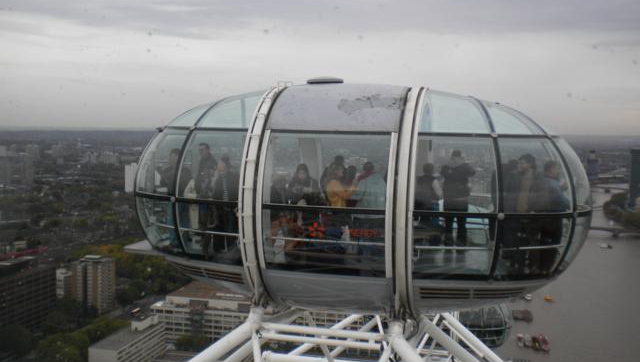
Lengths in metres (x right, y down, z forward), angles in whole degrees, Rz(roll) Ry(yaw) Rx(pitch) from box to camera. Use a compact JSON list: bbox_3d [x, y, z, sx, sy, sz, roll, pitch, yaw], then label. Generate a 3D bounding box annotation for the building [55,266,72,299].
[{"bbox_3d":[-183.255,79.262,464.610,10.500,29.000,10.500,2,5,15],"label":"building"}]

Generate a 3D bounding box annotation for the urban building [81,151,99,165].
[{"bbox_3d":[-798.187,-77.914,2240.810,58.000,51.000,28.000,-1,5,-15],"label":"urban building"}]

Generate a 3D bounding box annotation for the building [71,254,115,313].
[{"bbox_3d":[-164.439,74.194,470.194,24.500,38.500,19.000,2,5,15],"label":"building"}]

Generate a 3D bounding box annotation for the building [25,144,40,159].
[{"bbox_3d":[-1075.053,-108.440,2419.711,58.000,66.000,28.000,2,5,15],"label":"building"}]

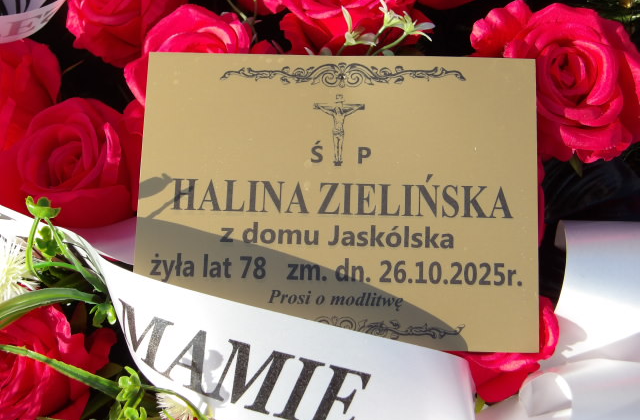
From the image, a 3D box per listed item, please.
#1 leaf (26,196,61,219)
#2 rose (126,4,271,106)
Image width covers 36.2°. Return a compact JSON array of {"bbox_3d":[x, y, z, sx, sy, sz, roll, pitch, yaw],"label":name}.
[{"bbox_3d":[-0.132,-0.001,0.468,0.016,0.009,0.013,2,18,1],"label":"leaf"},{"bbox_3d":[-0.068,-0.081,0.540,0.082,0.060,0.080,-2,69,4],"label":"rose"}]

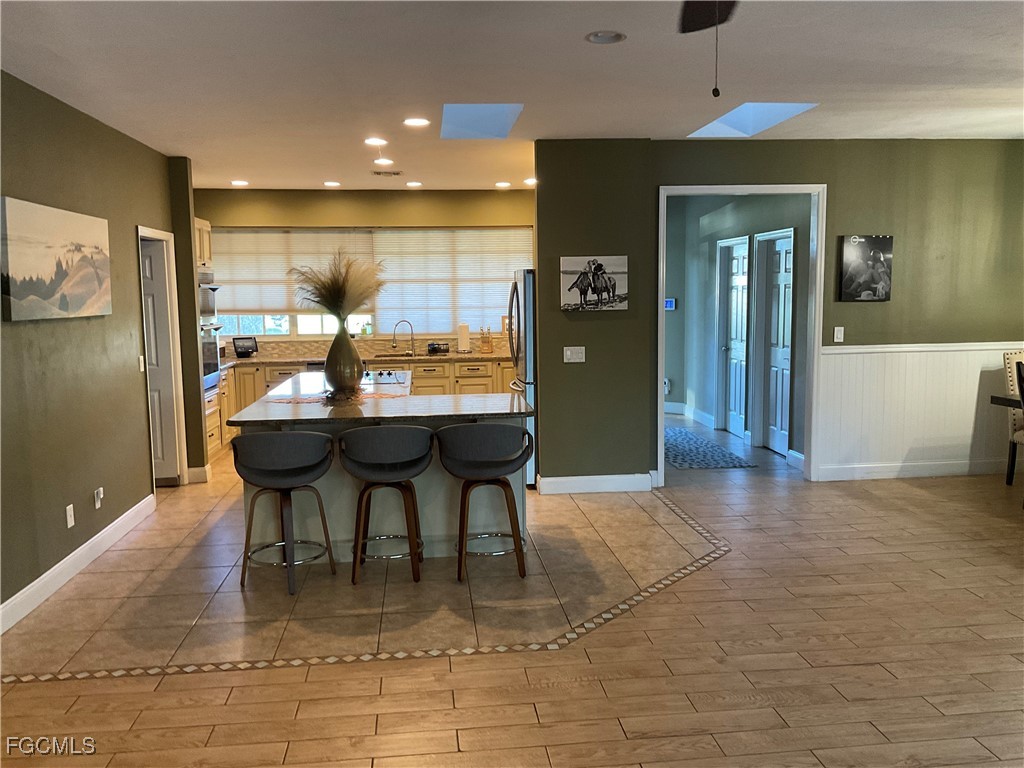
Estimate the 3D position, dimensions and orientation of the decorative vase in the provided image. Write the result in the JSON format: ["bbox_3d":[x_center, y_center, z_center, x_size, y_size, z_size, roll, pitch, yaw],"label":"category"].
[{"bbox_3d":[-1.145,-0.172,5.788,0.255,0.522,0.255,-2,6,-6],"label":"decorative vase"}]

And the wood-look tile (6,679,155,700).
[{"bbox_3d":[-1.770,1.263,3.553,0.602,0.010,0.154,-2,6,-6],"label":"wood-look tile"}]

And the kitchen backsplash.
[{"bbox_3d":[-1.625,-0.410,9.669,3.300,0.190,0.020,-2,6,-6],"label":"kitchen backsplash"}]

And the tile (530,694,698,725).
[{"bbox_3d":[0.397,1.254,3.305,0.602,0.010,0.154,-2,6,-6],"label":"tile"}]

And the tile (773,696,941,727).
[{"bbox_3d":[1.321,1.255,3.275,0.606,0.011,0.153,-2,7,-6],"label":"tile"}]

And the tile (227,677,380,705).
[{"bbox_3d":[-0.845,1.262,3.514,0.606,0.011,0.153,-2,7,-6],"label":"tile"}]

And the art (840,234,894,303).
[{"bbox_3d":[2.825,-0.920,6.849,0.409,0.511,0.036,-2,7,-6],"label":"art"}]

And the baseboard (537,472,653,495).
[{"bbox_3d":[0.667,0.793,6.822,0.900,0.136,0.018,-2,6,-6],"label":"baseboard"}]

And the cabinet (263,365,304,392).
[{"bbox_3d":[-2.421,0.199,9.370,0.450,0.880,0.600,-2,6,-6],"label":"cabinet"}]

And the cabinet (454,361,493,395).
[{"bbox_3d":[-0.410,0.171,9.055,0.403,0.872,0.600,-2,7,-6],"label":"cabinet"}]

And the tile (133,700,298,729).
[{"bbox_3d":[-1.142,1.288,3.326,0.606,0.011,0.153,-2,7,-6],"label":"tile"}]

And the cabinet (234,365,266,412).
[{"bbox_3d":[-2.758,0.207,9.308,0.350,0.870,0.600,-2,6,-6],"label":"cabinet"}]

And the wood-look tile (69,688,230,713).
[{"bbox_3d":[-1.439,1.271,3.430,0.602,0.010,0.154,-2,6,-6],"label":"wood-look tile"}]

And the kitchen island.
[{"bbox_3d":[-0.870,0.486,6.340,1.730,0.914,2.820,-2,6,-6],"label":"kitchen island"}]

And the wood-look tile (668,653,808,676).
[{"bbox_3d":[0.968,1.204,3.677,0.602,0.010,0.154,-2,6,-6],"label":"wood-look tile"}]

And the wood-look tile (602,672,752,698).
[{"bbox_3d":[0.674,1.233,3.505,0.607,0.010,0.153,-2,6,-6],"label":"wood-look tile"}]

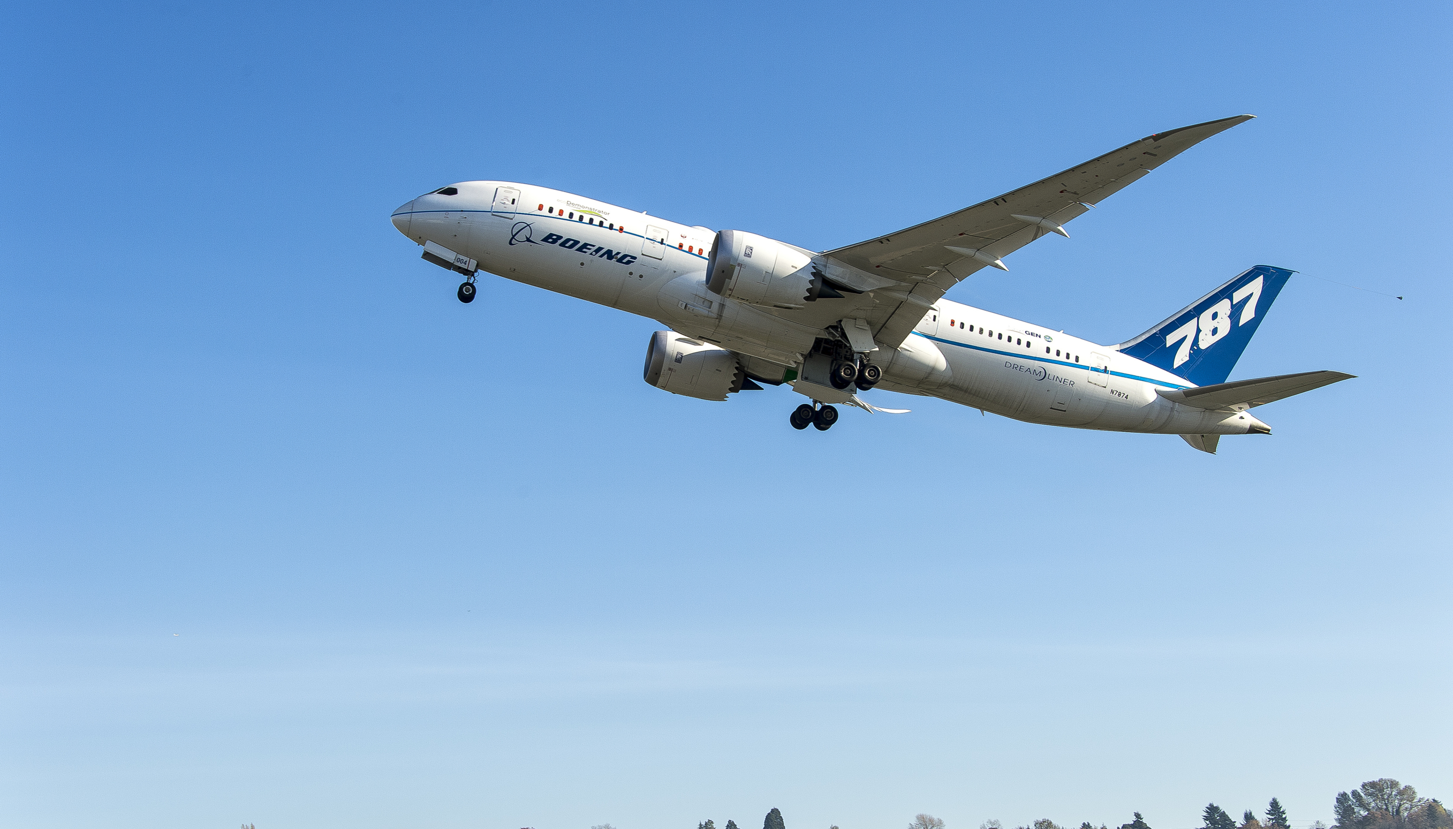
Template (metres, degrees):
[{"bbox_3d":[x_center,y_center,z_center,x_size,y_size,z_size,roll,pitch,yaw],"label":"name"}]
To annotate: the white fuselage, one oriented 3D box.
[{"bbox_3d":[7.373,-5.526,128.033,56.200,6.200,5.850,15,-17,-8],"label":"white fuselage"}]

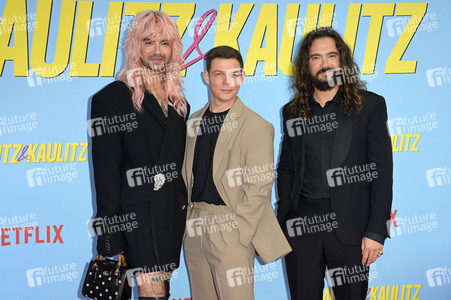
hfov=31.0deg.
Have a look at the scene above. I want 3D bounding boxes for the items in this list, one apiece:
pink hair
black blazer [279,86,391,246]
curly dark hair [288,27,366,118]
[{"bbox_3d":[-0.311,-0.369,3.470,0.270,0.430,0.260,-1,7,-9],"label":"pink hair"},{"bbox_3d":[0.476,0.072,3.550,0.450,0.660,0.280,3,8,21],"label":"black blazer"},{"bbox_3d":[0.432,-0.329,3.450,0.310,0.370,0.260,2,8,9],"label":"curly dark hair"}]

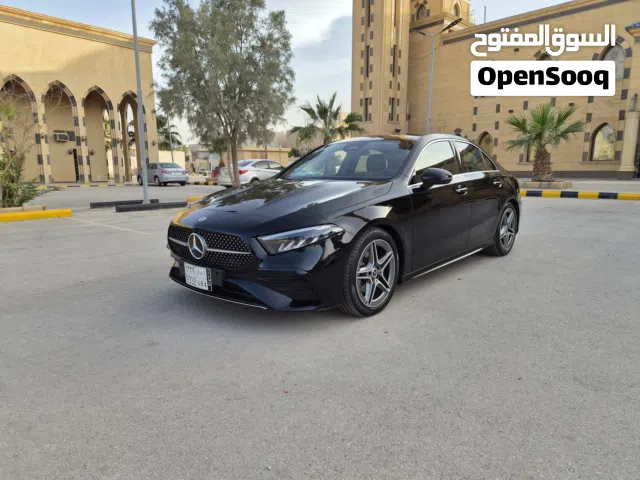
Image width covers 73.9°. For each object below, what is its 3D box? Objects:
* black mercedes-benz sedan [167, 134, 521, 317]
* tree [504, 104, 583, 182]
[{"bbox_3d":[0.670,-0.415,4.530,1.850,1.430,4.560,8,13,41],"label":"black mercedes-benz sedan"},{"bbox_3d":[9.540,-4.094,18.174,3.500,3.350,3.500,0,9,0],"label":"tree"}]

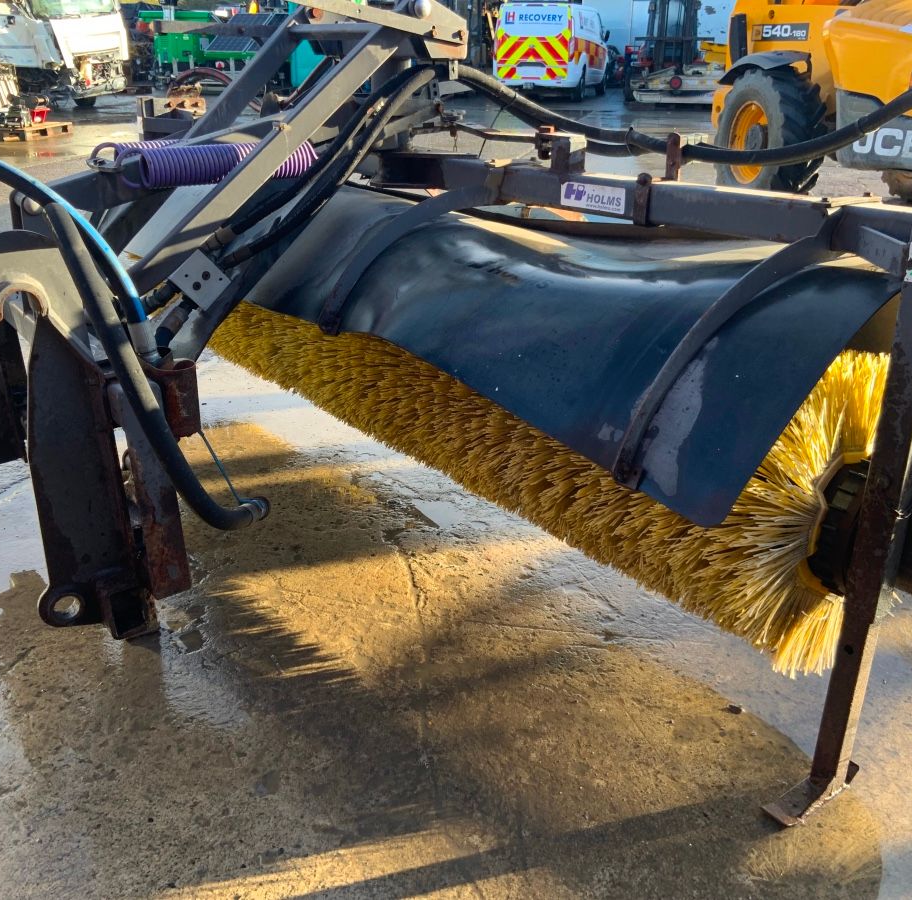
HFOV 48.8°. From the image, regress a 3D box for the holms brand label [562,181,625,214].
[{"bbox_3d":[0.328,-0.612,2.440,0.005,0.056,0.220,-13,24,-33],"label":"holms brand label"}]

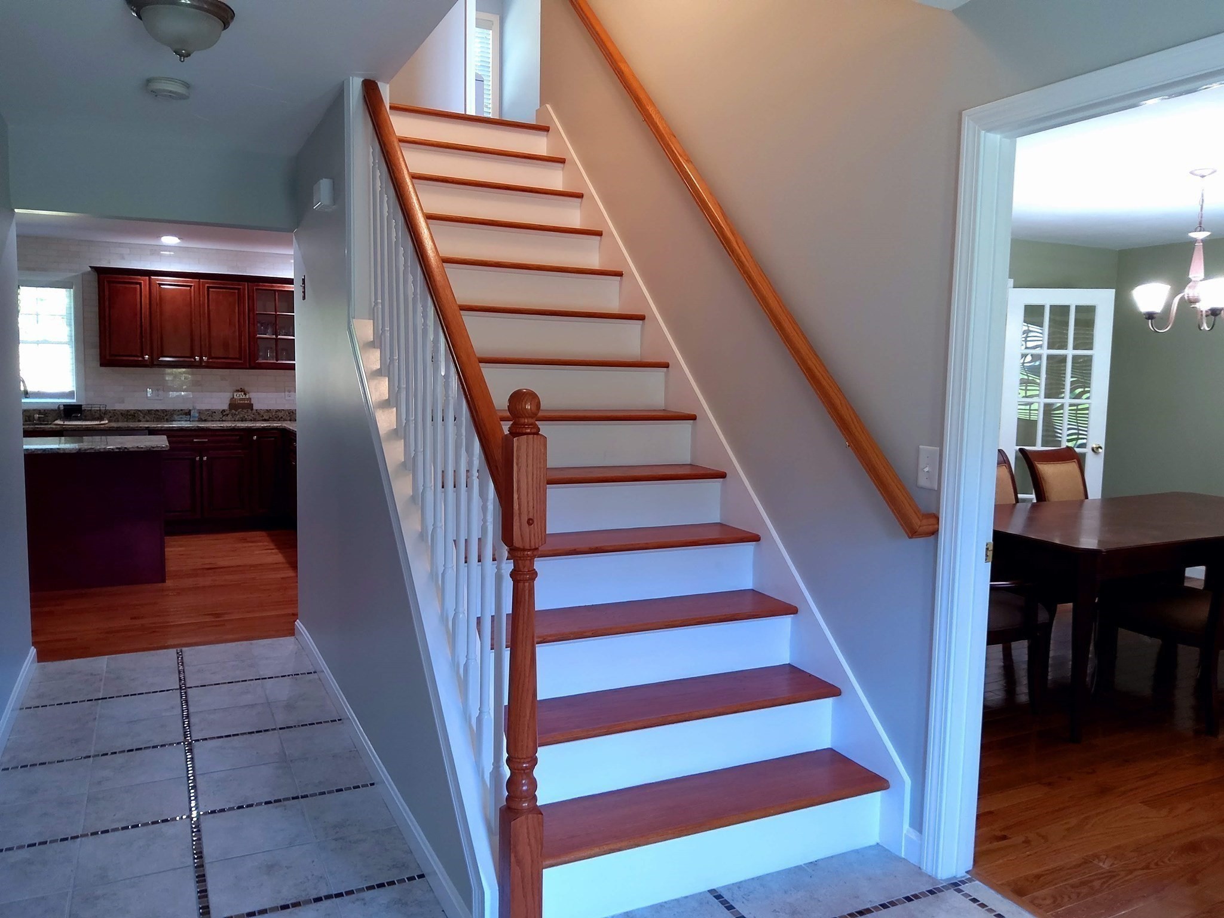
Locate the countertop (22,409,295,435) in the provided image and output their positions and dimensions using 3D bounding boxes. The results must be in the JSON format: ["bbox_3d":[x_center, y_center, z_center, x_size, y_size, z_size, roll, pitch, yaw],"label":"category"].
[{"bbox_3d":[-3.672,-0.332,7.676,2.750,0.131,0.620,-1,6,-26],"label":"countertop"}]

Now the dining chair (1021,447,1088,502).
[{"bbox_3d":[2.630,0.479,5.149,0.500,1.030,0.620,-1,6,-26],"label":"dining chair"}]

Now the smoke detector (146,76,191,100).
[{"bbox_3d":[-1.642,-1.372,3.407,0.146,0.039,0.146,-1,6,-26],"label":"smoke detector"}]

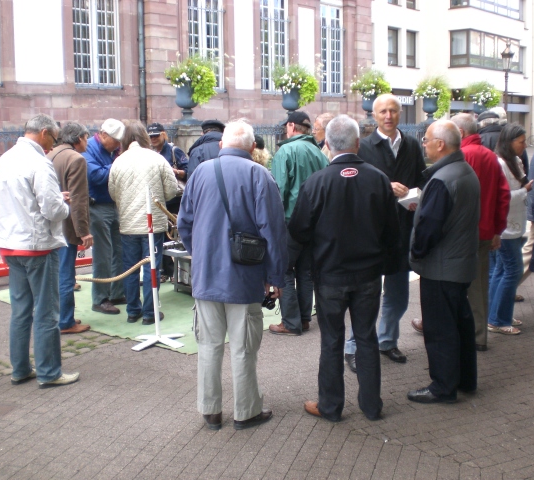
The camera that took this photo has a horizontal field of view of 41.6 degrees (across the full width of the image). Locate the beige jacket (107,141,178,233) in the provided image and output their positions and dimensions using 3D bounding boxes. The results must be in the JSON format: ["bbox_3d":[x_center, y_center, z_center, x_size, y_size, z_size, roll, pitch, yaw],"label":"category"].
[{"bbox_3d":[-1.074,-0.427,5.937,0.580,0.770,0.420,1,9,10],"label":"beige jacket"}]

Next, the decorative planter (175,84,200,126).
[{"bbox_3d":[-1.702,-2.901,15.098,0.530,0.868,0.530,0,9,0],"label":"decorative planter"}]

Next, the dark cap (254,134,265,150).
[{"bbox_3d":[-0.101,-0.896,6.441,0.190,0.140,0.230,-4,10,-17],"label":"dark cap"}]

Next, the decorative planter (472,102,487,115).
[{"bbox_3d":[6.902,-4.223,22.827,0.520,0.600,0.520,8,13,42],"label":"decorative planter"}]

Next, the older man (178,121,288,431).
[{"bbox_3d":[-0.182,0.191,3.938,0.590,1.687,0.440,2,10,12],"label":"older man"}]

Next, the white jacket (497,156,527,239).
[{"bbox_3d":[1.915,-0.330,5.526,0.400,0.660,0.460,-1,10,-3],"label":"white jacket"}]

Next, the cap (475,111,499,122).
[{"bbox_3d":[2.010,-1.124,6.406,0.240,0.115,0.260,-3,10,-14],"label":"cap"}]

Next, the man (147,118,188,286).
[{"bbox_3d":[-1.079,-0.383,7.388,0.540,1.680,0.420,2,10,17],"label":"man"}]

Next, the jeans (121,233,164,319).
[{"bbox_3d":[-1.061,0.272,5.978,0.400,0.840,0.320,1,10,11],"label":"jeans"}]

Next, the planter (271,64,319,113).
[{"bbox_3d":[0.695,-3.634,17.428,1.050,1.528,1.120,0,9,0],"label":"planter"}]

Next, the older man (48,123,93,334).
[{"bbox_3d":[-1.612,-0.089,5.697,0.420,1.688,0.500,-9,12,-41],"label":"older man"}]

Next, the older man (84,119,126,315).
[{"bbox_3d":[-1.423,-0.210,6.271,0.460,1.720,0.520,1,10,9],"label":"older man"}]

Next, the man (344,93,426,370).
[{"bbox_3d":[0.816,-0.072,4.937,0.600,1.870,0.480,-1,9,-6],"label":"man"}]

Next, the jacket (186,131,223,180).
[{"bbox_3d":[-0.517,-0.667,6.550,0.560,0.720,0.420,-6,11,-30],"label":"jacket"}]

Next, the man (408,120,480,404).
[{"bbox_3d":[1.056,0.137,4.204,0.420,1.680,0.500,3,10,20],"label":"man"}]

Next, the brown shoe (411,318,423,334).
[{"bbox_3d":[1.324,0.683,5.751,0.290,0.115,0.110,9,13,44],"label":"brown shoe"}]

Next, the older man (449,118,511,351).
[{"bbox_3d":[1.596,-0.072,5.333,0.560,1.733,0.440,-6,11,-30],"label":"older man"}]

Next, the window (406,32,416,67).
[{"bbox_3d":[6.779,-8.967,33.076,0.800,1.640,0.180,-9,13,-41],"label":"window"}]

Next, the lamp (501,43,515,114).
[{"bbox_3d":[7.894,-4.412,23.101,0.450,4.180,0.450,-1,10,0],"label":"lamp"}]

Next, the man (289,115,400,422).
[{"bbox_3d":[0.435,0.161,4.012,0.610,1.716,0.420,0,9,2],"label":"man"}]

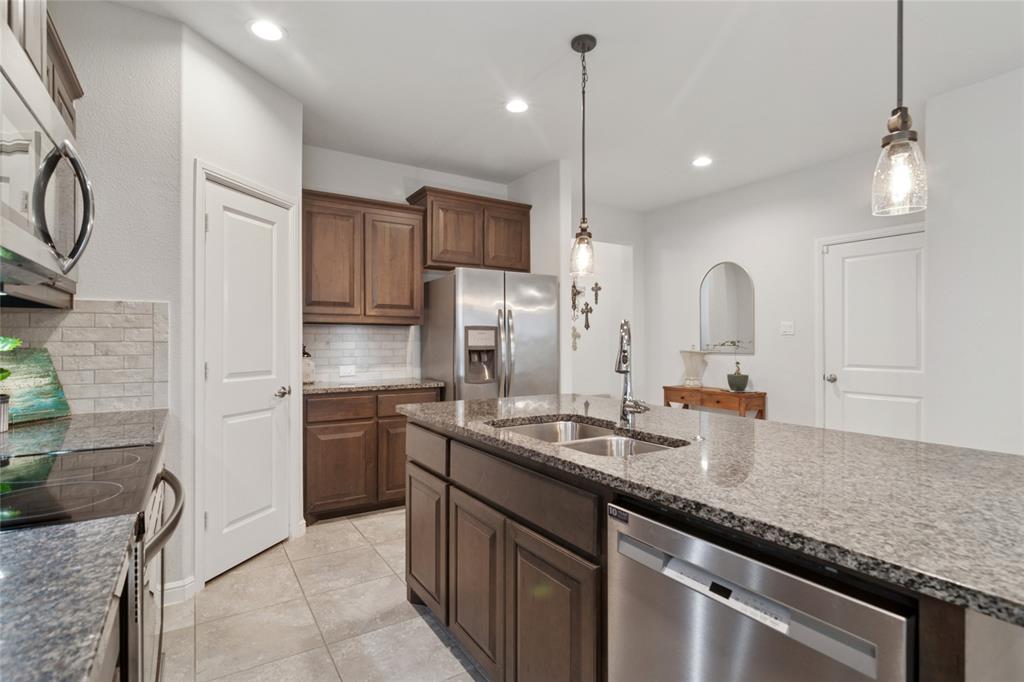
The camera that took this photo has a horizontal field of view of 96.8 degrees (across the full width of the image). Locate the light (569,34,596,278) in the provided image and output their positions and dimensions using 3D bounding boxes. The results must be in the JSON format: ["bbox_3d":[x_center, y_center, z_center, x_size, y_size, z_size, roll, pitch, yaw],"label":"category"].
[{"bbox_3d":[0.360,-0.920,2.310,0.127,1.190,0.127,0,0,0],"label":"light"}]

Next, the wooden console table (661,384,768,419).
[{"bbox_3d":[1.959,0.857,4.453,0.350,0.757,0.870,0,0,-34],"label":"wooden console table"}]

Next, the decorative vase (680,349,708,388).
[{"bbox_3d":[1.897,0.298,4.755,0.253,0.387,0.252,0,0,-36],"label":"decorative vase"}]

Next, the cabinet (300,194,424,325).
[{"bbox_3d":[-1.191,-0.600,3.612,0.940,0.950,0.350,0,0,-31],"label":"cabinet"}]

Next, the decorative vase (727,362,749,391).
[{"bbox_3d":[2.127,0.336,4.290,0.203,0.285,0.203,0,0,-31],"label":"decorative vase"}]

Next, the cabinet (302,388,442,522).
[{"bbox_3d":[-1.119,0.785,3.492,0.950,0.900,0.630,0,0,-31],"label":"cabinet"}]

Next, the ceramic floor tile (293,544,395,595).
[{"bbox_3d":[-0.920,1.240,2.475,0.437,0.010,0.437,0,0,-32],"label":"ceramic floor tile"}]

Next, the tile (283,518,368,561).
[{"bbox_3d":[-1.165,1.240,2.835,0.440,0.010,0.450,0,0,-32],"label":"tile"}]

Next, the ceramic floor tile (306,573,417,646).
[{"bbox_3d":[-0.703,1.283,2.202,0.455,0.012,0.426,0,0,-30],"label":"ceramic floor tile"}]

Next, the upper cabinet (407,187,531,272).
[{"bbox_3d":[-0.371,-0.942,4.115,1.019,0.635,0.421,0,0,-30],"label":"upper cabinet"}]

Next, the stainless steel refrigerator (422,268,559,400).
[{"bbox_3d":[-0.200,0.356,3.970,0.929,1.828,0.767,0,0,-30],"label":"stainless steel refrigerator"}]

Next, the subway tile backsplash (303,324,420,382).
[{"bbox_3d":[-1.270,0.096,3.837,0.999,0.469,0.015,0,0,-30],"label":"subway tile backsplash"}]

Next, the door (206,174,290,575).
[{"bbox_3d":[-1.540,0.225,2.661,0.040,2.091,0.570,0,0,17],"label":"door"}]

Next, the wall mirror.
[{"bbox_3d":[2.179,-0.347,4.635,0.030,0.922,0.576,0,0,-36],"label":"wall mirror"}]

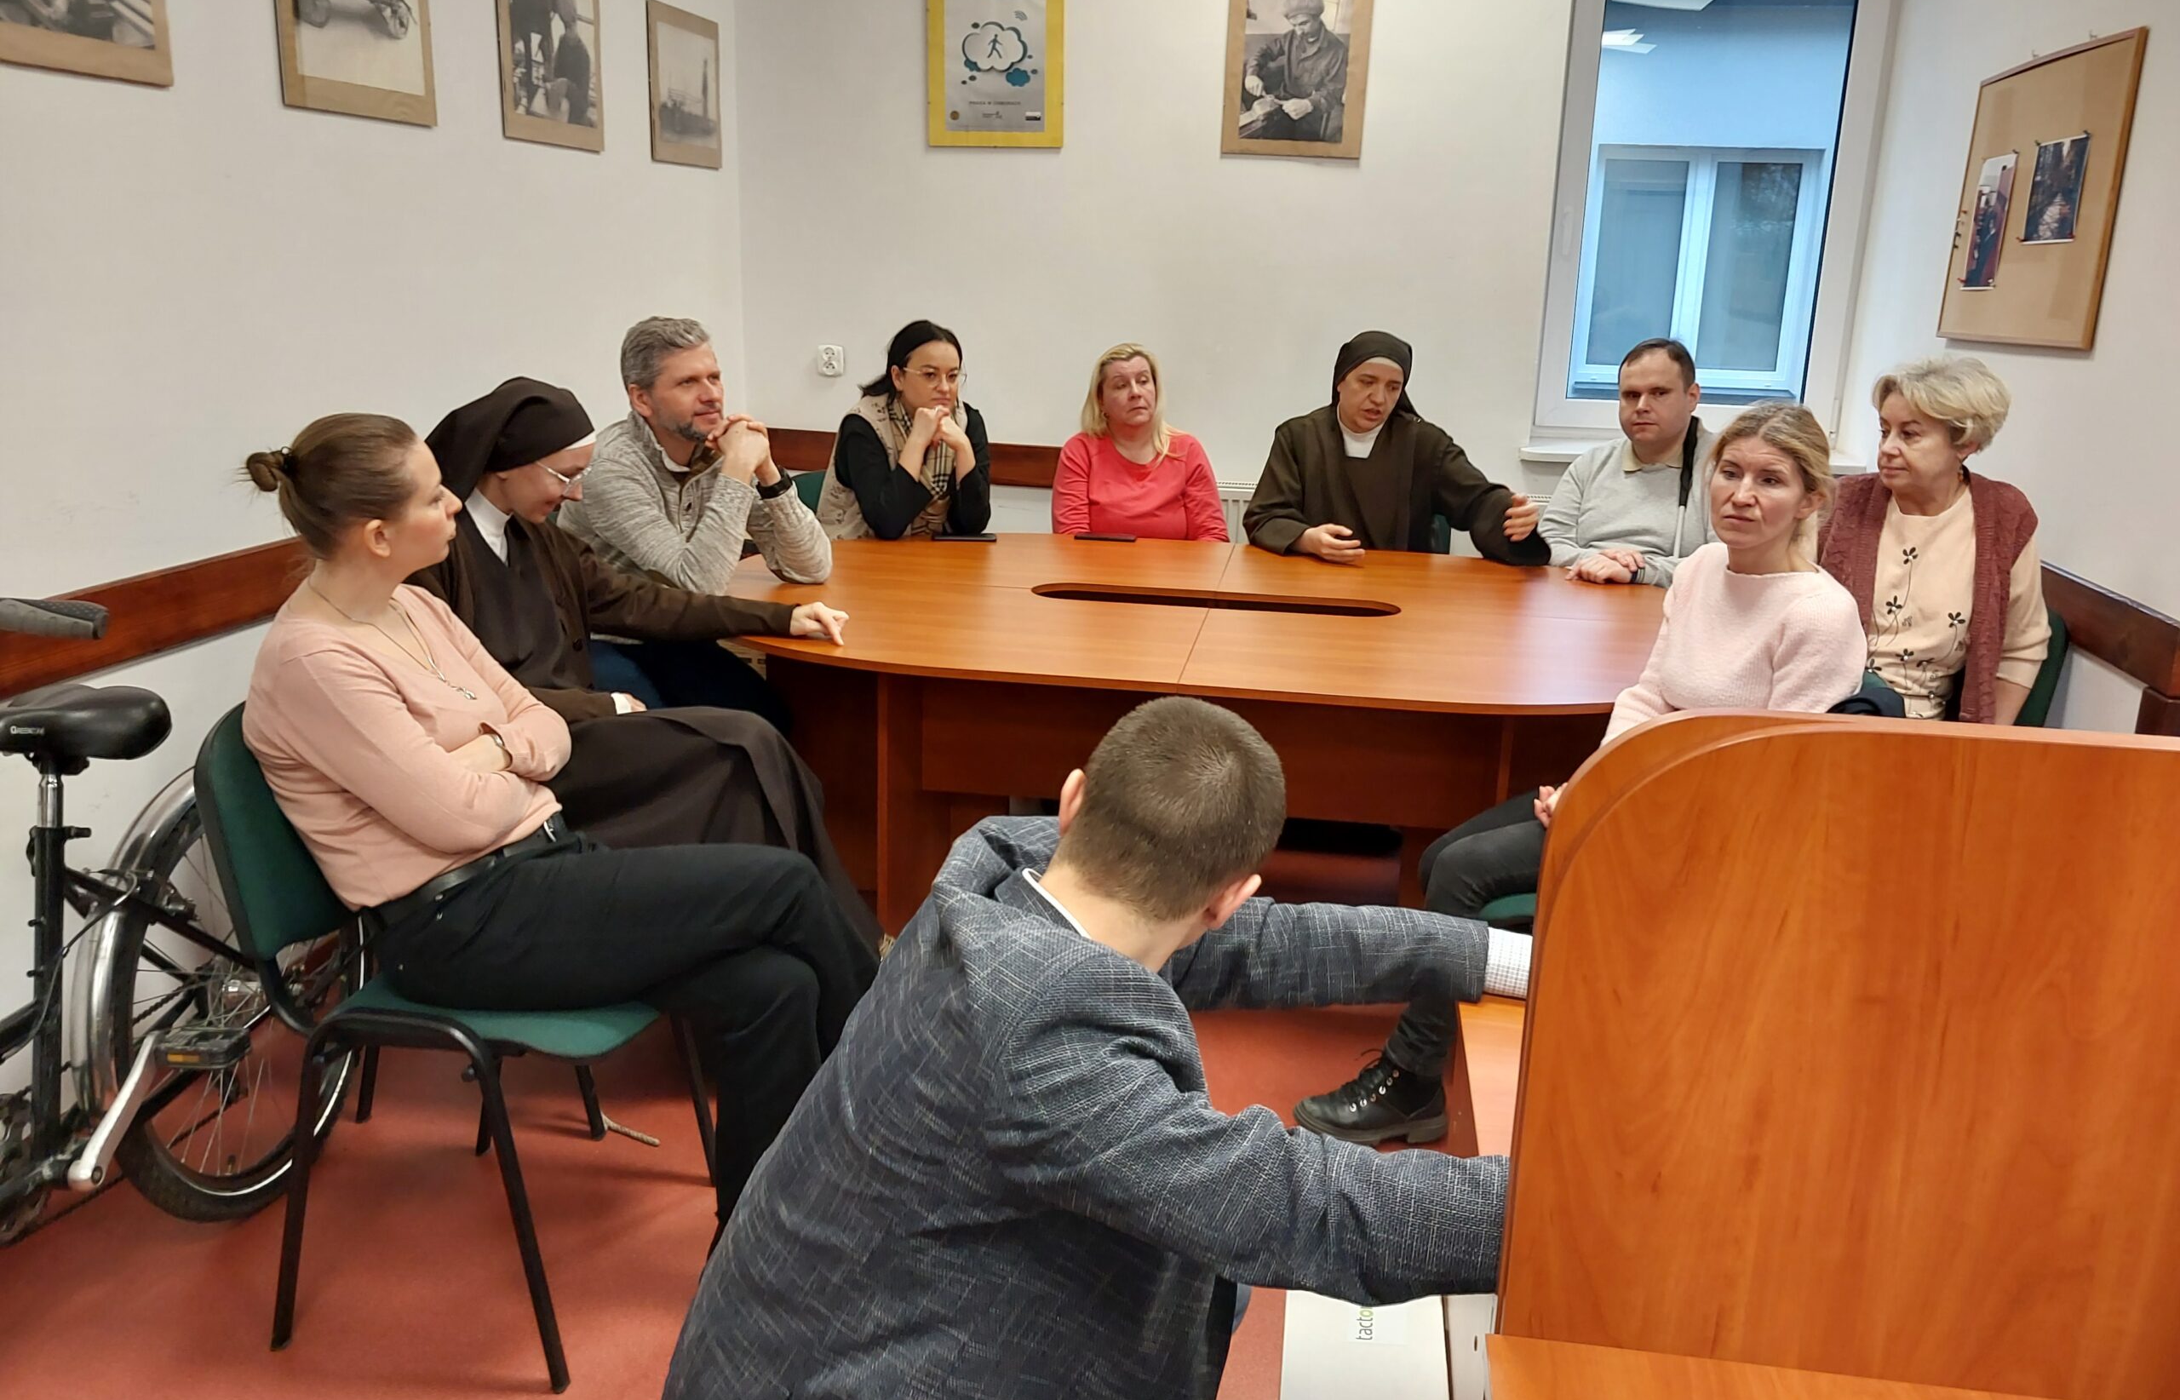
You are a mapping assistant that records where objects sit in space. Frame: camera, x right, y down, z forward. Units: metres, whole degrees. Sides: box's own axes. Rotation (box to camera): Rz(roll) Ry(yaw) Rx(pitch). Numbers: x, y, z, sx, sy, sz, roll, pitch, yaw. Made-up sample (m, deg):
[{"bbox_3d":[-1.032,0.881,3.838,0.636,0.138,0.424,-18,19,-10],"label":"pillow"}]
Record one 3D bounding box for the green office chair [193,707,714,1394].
[{"bbox_3d":[-0.823,0.365,2.506,0.540,0.820,0.550,5,13,10],"label":"green office chair"}]

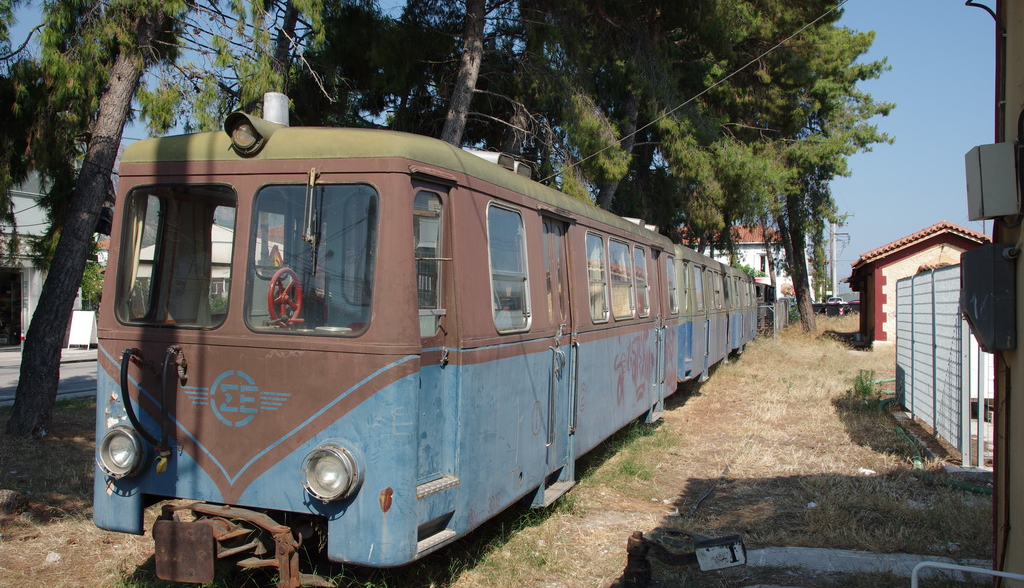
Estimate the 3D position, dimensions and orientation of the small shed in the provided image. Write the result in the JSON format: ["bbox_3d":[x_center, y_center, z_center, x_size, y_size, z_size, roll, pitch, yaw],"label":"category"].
[{"bbox_3d":[14.987,-0.293,33.413,5.092,4.072,7.000,0,0,18],"label":"small shed"}]

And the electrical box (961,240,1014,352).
[{"bbox_3d":[2.564,0.019,5.050,0.250,0.570,0.340,0,0,17],"label":"electrical box"}]

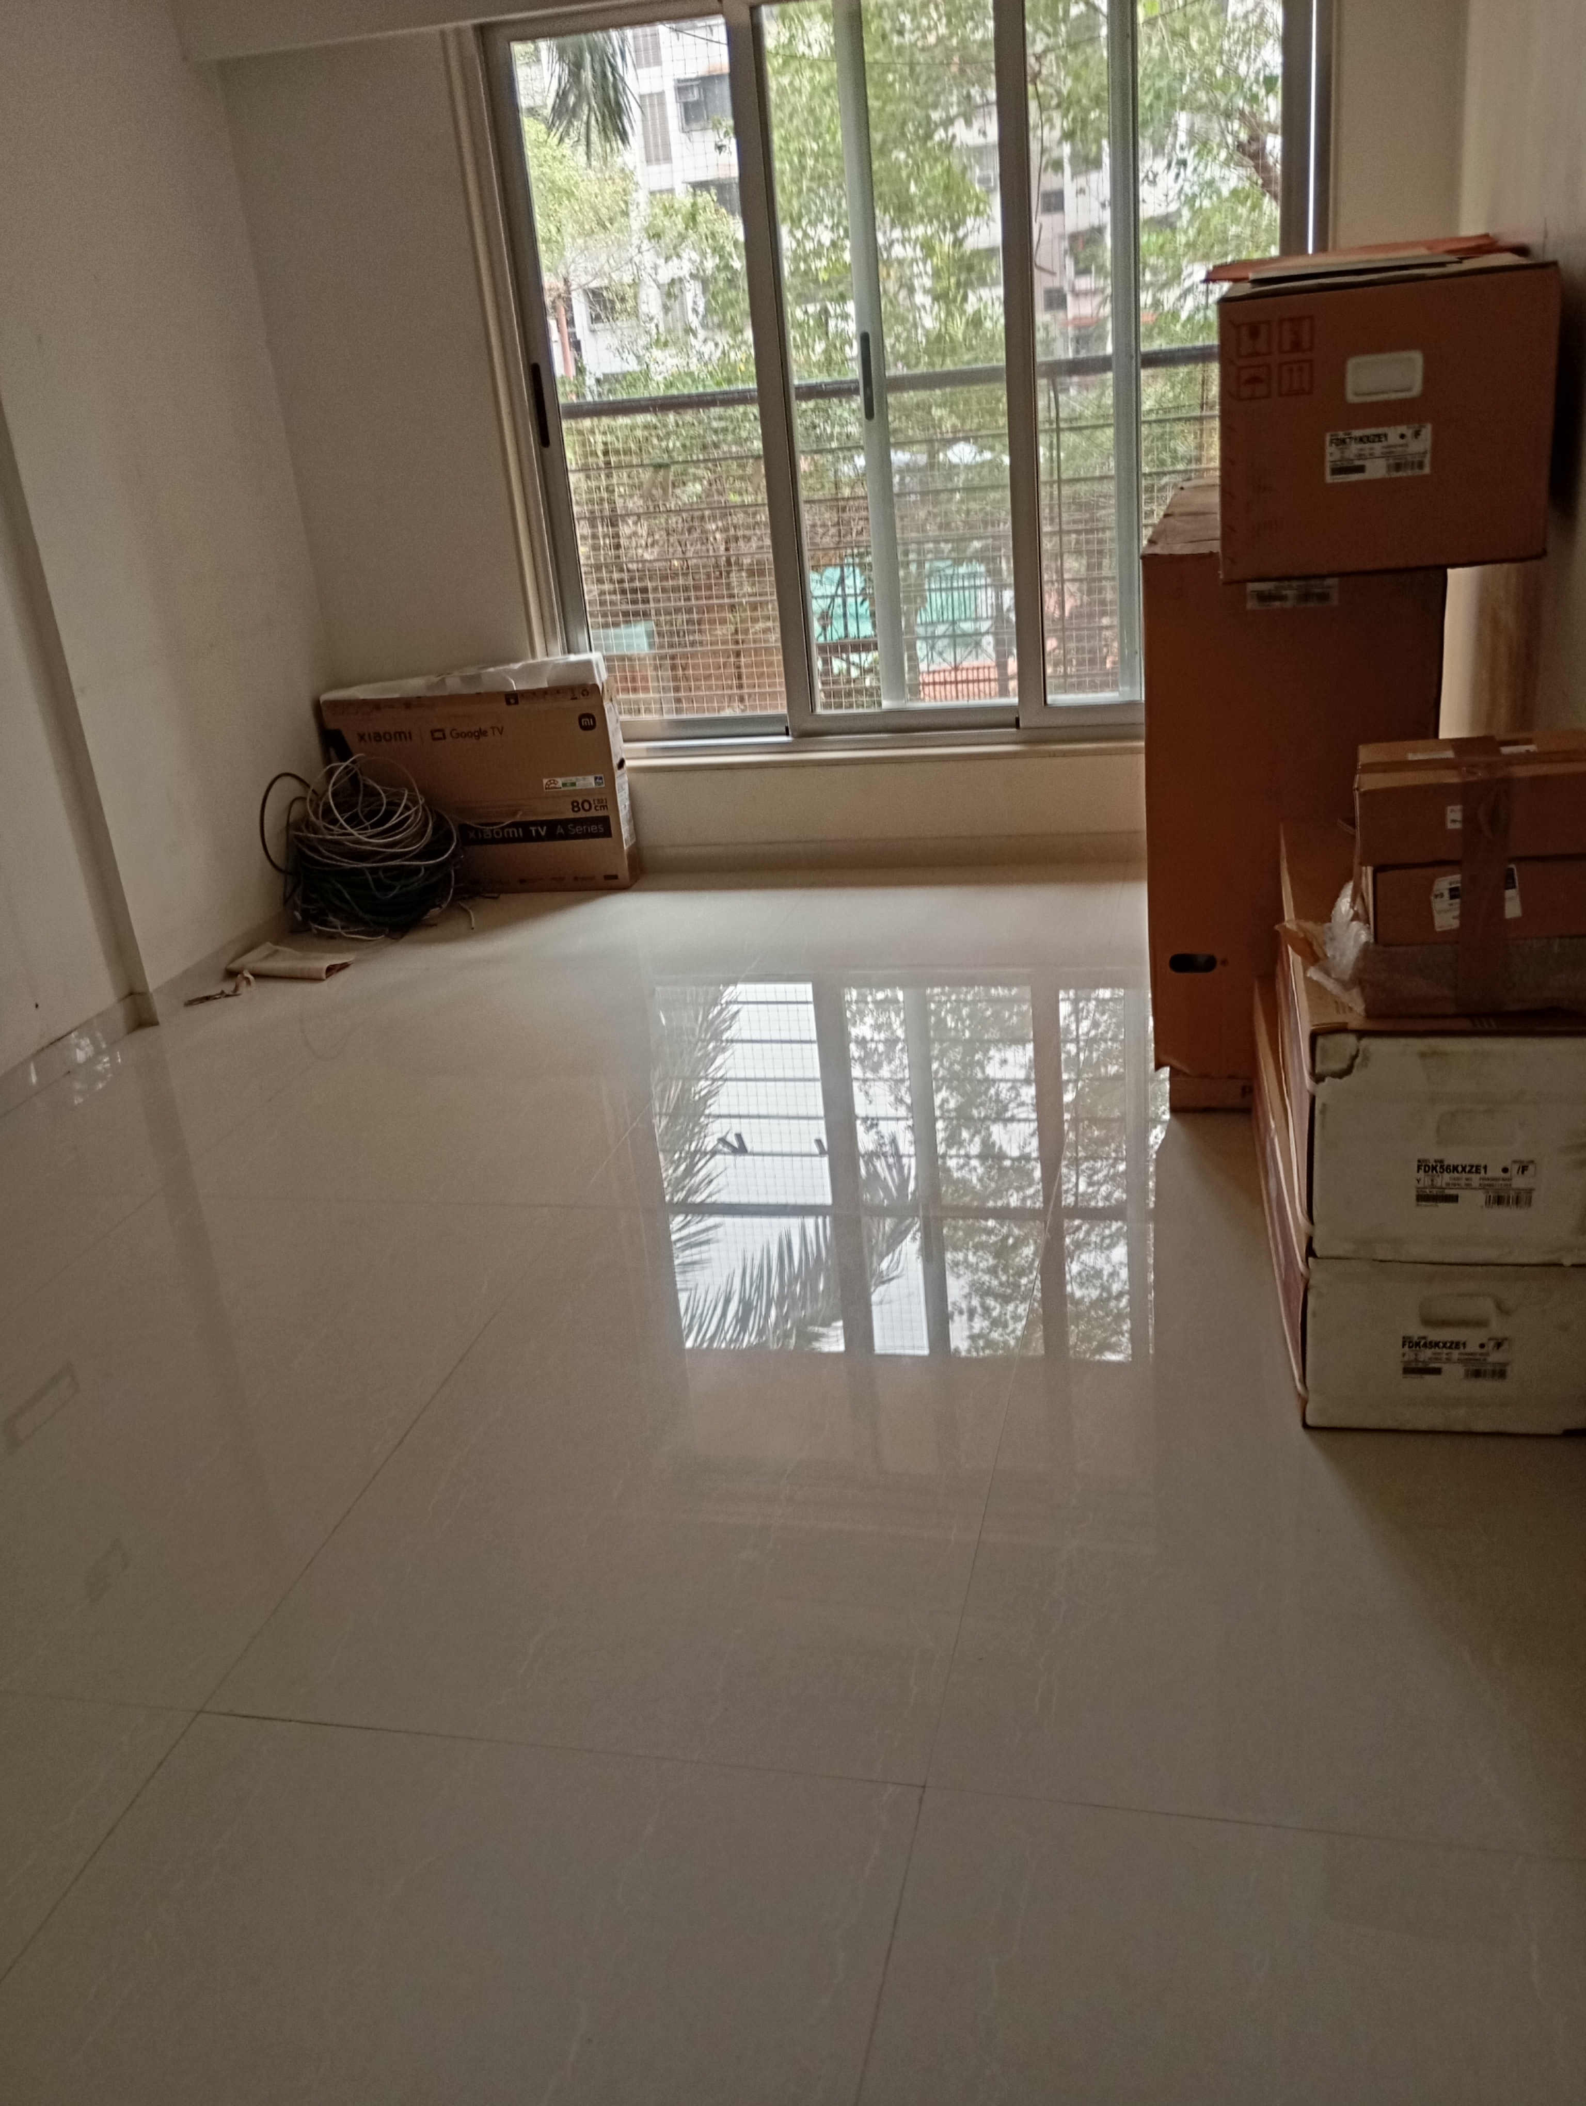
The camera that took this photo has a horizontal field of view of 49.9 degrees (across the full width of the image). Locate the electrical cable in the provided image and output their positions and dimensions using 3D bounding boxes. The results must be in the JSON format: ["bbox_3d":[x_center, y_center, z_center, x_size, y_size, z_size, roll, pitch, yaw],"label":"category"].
[{"bbox_3d":[-1.113,-0.573,4.654,0.480,0.430,0.410,0,22,14],"label":"electrical cable"}]

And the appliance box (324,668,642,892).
[{"bbox_3d":[-0.868,-0.757,4.836,0.820,0.590,0.140,-1,22,13],"label":"appliance box"}]

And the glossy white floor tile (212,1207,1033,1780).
[{"bbox_3d":[-0.117,0.500,2.307,0.800,0.010,1.200,0,22,14],"label":"glossy white floor tile"}]

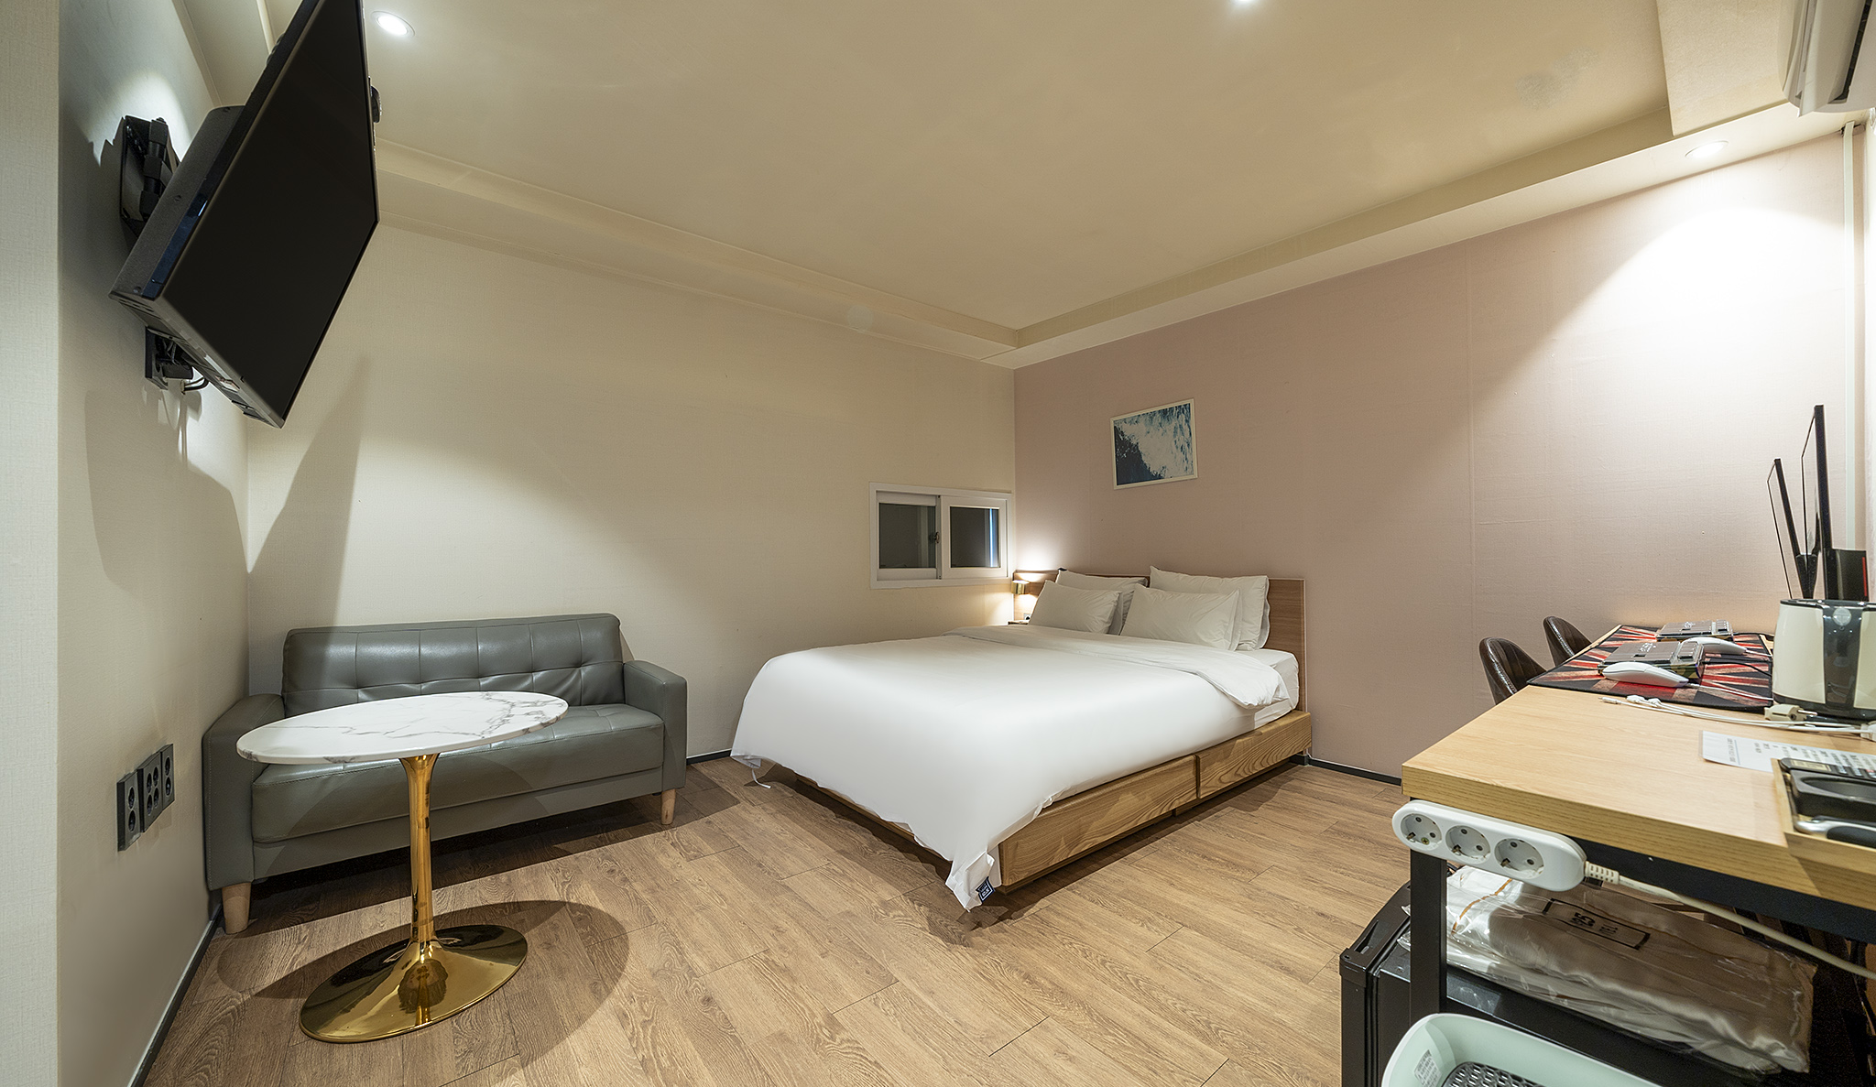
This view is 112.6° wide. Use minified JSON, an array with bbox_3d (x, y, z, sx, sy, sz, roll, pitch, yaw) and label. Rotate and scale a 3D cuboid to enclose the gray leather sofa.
[{"bbox_3d":[-1.613,0.673,2.225,1.170,0.764,0.634,1,-1,-37],"label":"gray leather sofa"}]

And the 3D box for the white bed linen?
[{"bbox_3d":[0.365,0.768,2.929,2.007,0.515,1.654,1,-1,-40],"label":"white bed linen"}]

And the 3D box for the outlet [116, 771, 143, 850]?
[{"bbox_3d":[-1.467,0.482,1.133,0.013,0.122,0.075,1,-1,-40],"label":"outlet"}]

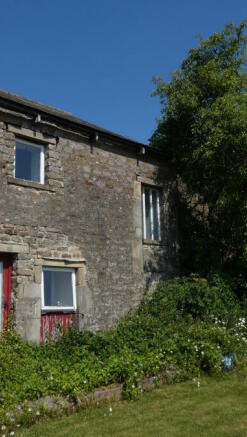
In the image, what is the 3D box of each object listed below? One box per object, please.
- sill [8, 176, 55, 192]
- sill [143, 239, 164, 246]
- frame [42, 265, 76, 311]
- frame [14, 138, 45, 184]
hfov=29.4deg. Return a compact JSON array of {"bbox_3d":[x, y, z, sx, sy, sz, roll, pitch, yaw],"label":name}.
[{"bbox_3d":[-1.894,-0.686,9.740,1.096,0.160,0.190,9,-15,-44],"label":"sill"},{"bbox_3d":[0.777,0.617,12.135,0.880,0.160,0.190,9,-15,-44],"label":"sill"},{"bbox_3d":[-1.319,1.479,9.814,0.888,0.912,0.140,9,-15,-44],"label":"frame"},{"bbox_3d":[-1.984,-1.179,9.901,0.824,0.904,0.080,9,-15,-44],"label":"frame"}]

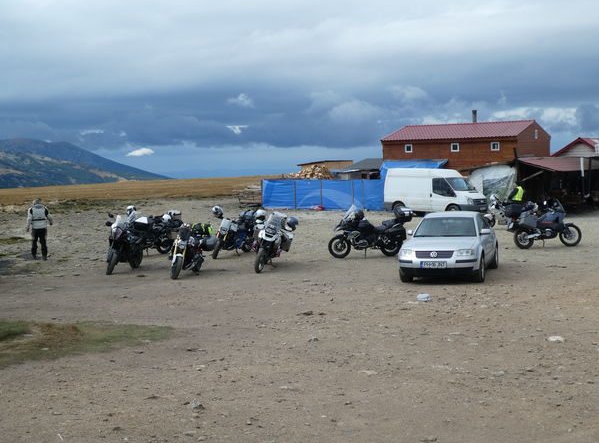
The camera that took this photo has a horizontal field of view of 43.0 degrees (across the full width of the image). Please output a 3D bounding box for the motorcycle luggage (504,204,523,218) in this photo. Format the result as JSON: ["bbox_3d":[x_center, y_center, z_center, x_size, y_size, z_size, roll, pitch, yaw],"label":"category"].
[{"bbox_3d":[6.450,-0.345,22.950,0.380,0.380,0.420,-1,4,-13],"label":"motorcycle luggage"}]

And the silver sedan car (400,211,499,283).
[{"bbox_3d":[3.575,0.510,17.750,1.760,1.460,4.700,1,3,21],"label":"silver sedan car"}]

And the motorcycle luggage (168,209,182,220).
[{"bbox_3d":[-4.050,-0.230,24.800,0.360,0.320,0.420,-3,4,-41],"label":"motorcycle luggage"}]

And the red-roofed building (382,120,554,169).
[{"bbox_3d":[11.160,-3.894,51.700,10.100,5.600,5.600,3,5,39],"label":"red-roofed building"}]

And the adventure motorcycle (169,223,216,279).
[{"bbox_3d":[-2.630,0.660,18.150,0.880,1.280,2.120,0,3,12],"label":"adventure motorcycle"}]

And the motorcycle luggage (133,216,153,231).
[{"bbox_3d":[-4.280,0.050,20.800,0.480,0.380,0.420,0,3,14],"label":"motorcycle luggage"}]

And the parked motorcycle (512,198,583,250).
[{"bbox_3d":[7.430,0.038,23.000,2.280,1.470,0.920,-1,4,-13],"label":"parked motorcycle"}]

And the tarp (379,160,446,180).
[{"bbox_3d":[7.050,-3.200,47.000,4.300,1.250,1.500,1,3,18],"label":"tarp"}]

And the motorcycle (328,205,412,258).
[{"bbox_3d":[2.020,0.250,21.750,2.330,1.500,0.950,-1,4,-15],"label":"motorcycle"}]

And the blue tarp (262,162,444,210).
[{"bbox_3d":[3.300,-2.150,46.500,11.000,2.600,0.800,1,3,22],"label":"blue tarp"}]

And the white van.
[{"bbox_3d":[7.170,-1.604,40.100,5.230,2.400,1.980,3,5,42],"label":"white van"}]

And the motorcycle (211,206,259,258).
[{"bbox_3d":[-2.020,0.340,23.000,0.870,1.400,2.100,2,3,35],"label":"motorcycle"}]

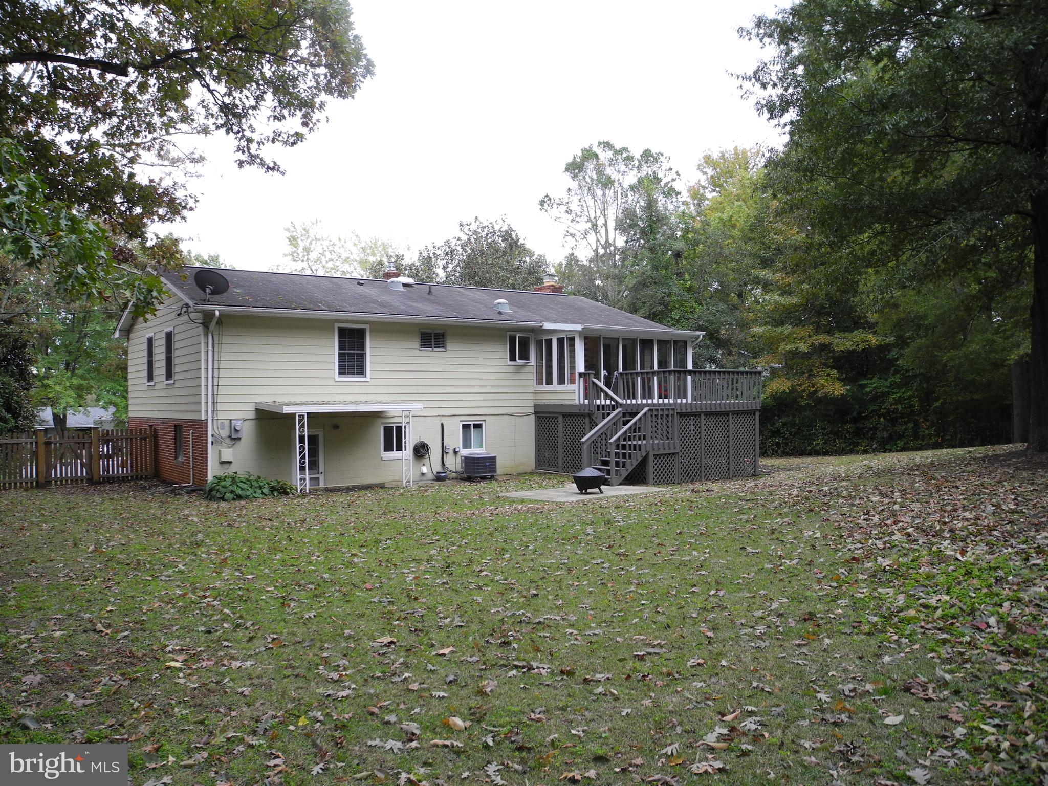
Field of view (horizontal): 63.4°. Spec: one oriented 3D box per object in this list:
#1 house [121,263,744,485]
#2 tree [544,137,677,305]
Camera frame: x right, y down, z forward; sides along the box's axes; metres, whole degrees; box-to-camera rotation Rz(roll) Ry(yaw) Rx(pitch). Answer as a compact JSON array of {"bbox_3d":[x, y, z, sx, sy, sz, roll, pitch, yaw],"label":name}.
[{"bbox_3d":[-2.743,-0.700,25.418,14.949,6.237,14.751,0,-1,-36],"label":"house"},{"bbox_3d":[5.403,-6.491,51.908,8.387,17.807,7.968,-1,-1,6],"label":"tree"}]

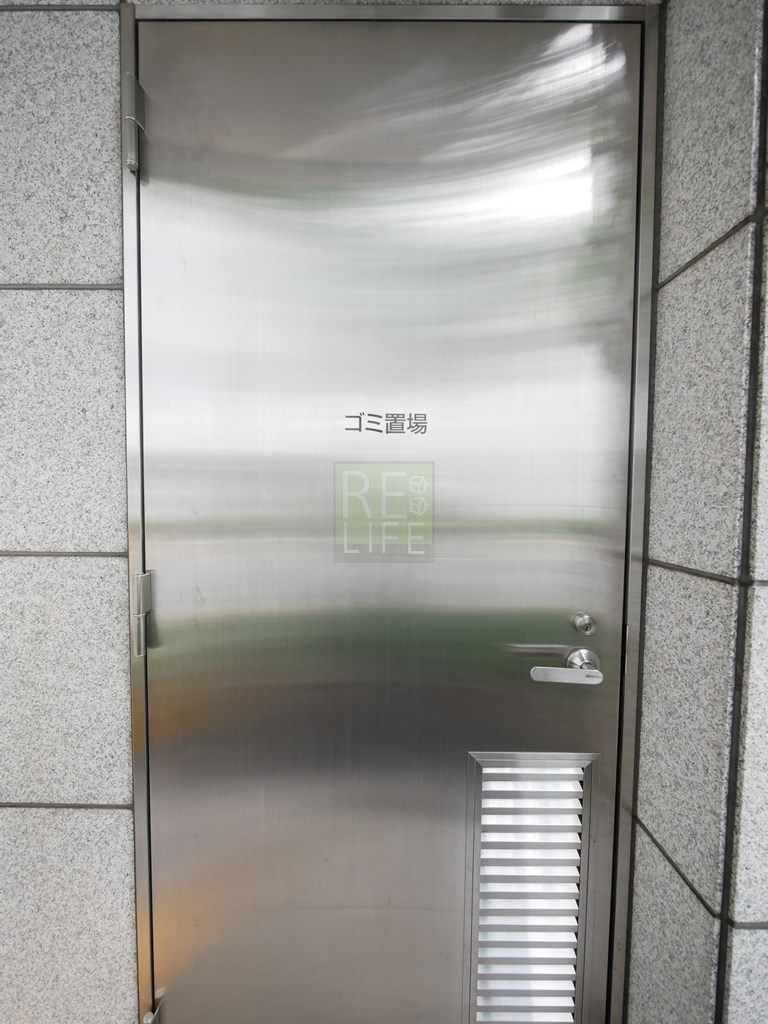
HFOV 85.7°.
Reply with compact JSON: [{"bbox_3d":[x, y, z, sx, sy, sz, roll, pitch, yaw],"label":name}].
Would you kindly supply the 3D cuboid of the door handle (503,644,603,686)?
[{"bbox_3d":[0.305,0.266,0.693,0.138,0.056,0.055,0,3,0],"label":"door handle"}]

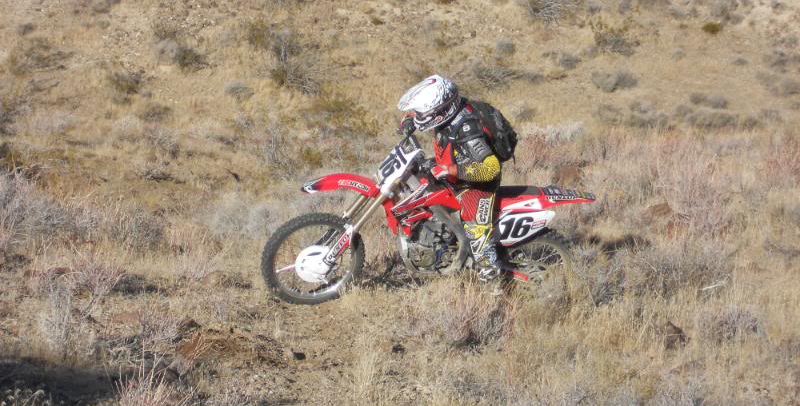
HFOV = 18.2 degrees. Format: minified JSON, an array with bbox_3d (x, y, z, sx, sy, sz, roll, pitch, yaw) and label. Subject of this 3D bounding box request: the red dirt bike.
[{"bbox_3d":[0.195,0.142,16.500,2.160,1.240,0.810,5,17,-5],"label":"red dirt bike"}]

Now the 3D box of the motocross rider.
[{"bbox_3d":[0.329,-0.194,16.420,0.700,1.320,0.760,1,14,-5],"label":"motocross rider"}]

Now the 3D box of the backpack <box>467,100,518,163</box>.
[{"bbox_3d":[0.633,-0.495,16.370,0.190,0.430,0.300,-28,16,3],"label":"backpack"}]

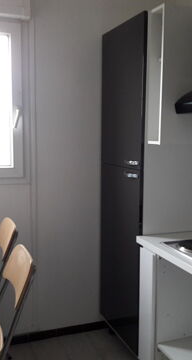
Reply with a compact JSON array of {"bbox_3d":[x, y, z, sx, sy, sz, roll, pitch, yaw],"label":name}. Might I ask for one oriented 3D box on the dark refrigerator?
[{"bbox_3d":[0.427,0.081,2.646,0.590,2.125,0.615,-2,8,-21],"label":"dark refrigerator"}]

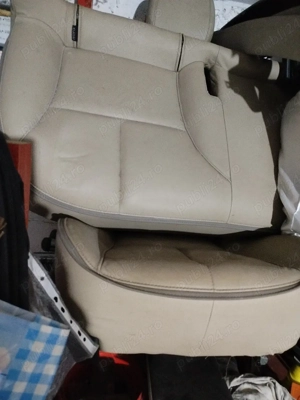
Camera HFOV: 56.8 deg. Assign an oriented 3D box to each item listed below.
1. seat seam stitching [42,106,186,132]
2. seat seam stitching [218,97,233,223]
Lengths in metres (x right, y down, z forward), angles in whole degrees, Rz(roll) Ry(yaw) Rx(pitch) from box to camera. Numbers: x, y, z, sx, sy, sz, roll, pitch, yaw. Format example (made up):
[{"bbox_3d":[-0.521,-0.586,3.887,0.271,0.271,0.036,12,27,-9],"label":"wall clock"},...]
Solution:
[{"bbox_3d":[-0.083,-0.209,0.735,0.371,0.015,0.014,7,66,-12],"label":"seat seam stitching"},{"bbox_3d":[0.216,-0.127,0.774,0.022,0.030,0.410,9,66,-11],"label":"seat seam stitching"}]

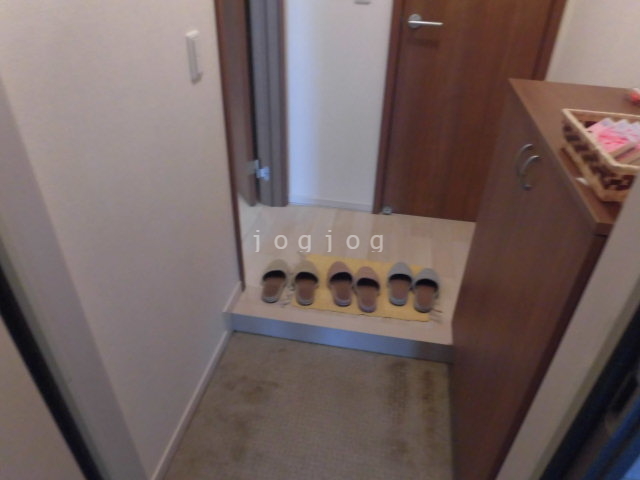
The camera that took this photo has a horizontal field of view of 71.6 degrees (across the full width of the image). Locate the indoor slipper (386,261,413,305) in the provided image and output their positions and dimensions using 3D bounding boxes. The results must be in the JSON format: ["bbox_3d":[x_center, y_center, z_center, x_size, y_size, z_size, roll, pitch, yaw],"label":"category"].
[{"bbox_3d":[0.358,0.172,1.960,0.103,0.068,0.280,6,34,8],"label":"indoor slipper"}]

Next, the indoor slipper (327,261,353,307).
[{"bbox_3d":[0.092,0.171,1.955,0.103,0.068,0.283,-1,34,-3],"label":"indoor slipper"}]

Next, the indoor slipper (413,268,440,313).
[{"bbox_3d":[0.464,0.197,1.925,0.103,0.068,0.282,10,35,13],"label":"indoor slipper"}]

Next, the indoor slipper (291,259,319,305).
[{"bbox_3d":[-0.062,0.167,1.958,0.103,0.068,0.284,0,34,-1],"label":"indoor slipper"}]

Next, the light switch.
[{"bbox_3d":[-0.344,-0.513,1.241,0.015,0.118,0.068,7,34,9],"label":"light switch"}]

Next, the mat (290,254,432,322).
[{"bbox_3d":[0.189,0.197,1.975,0.572,0.010,0.368,5,34,7],"label":"mat"}]

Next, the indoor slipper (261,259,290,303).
[{"bbox_3d":[-0.198,0.160,1.966,0.103,0.068,0.280,3,34,3],"label":"indoor slipper"}]

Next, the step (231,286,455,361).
[{"bbox_3d":[0.087,0.344,1.849,0.883,0.098,0.174,7,34,9],"label":"step"}]

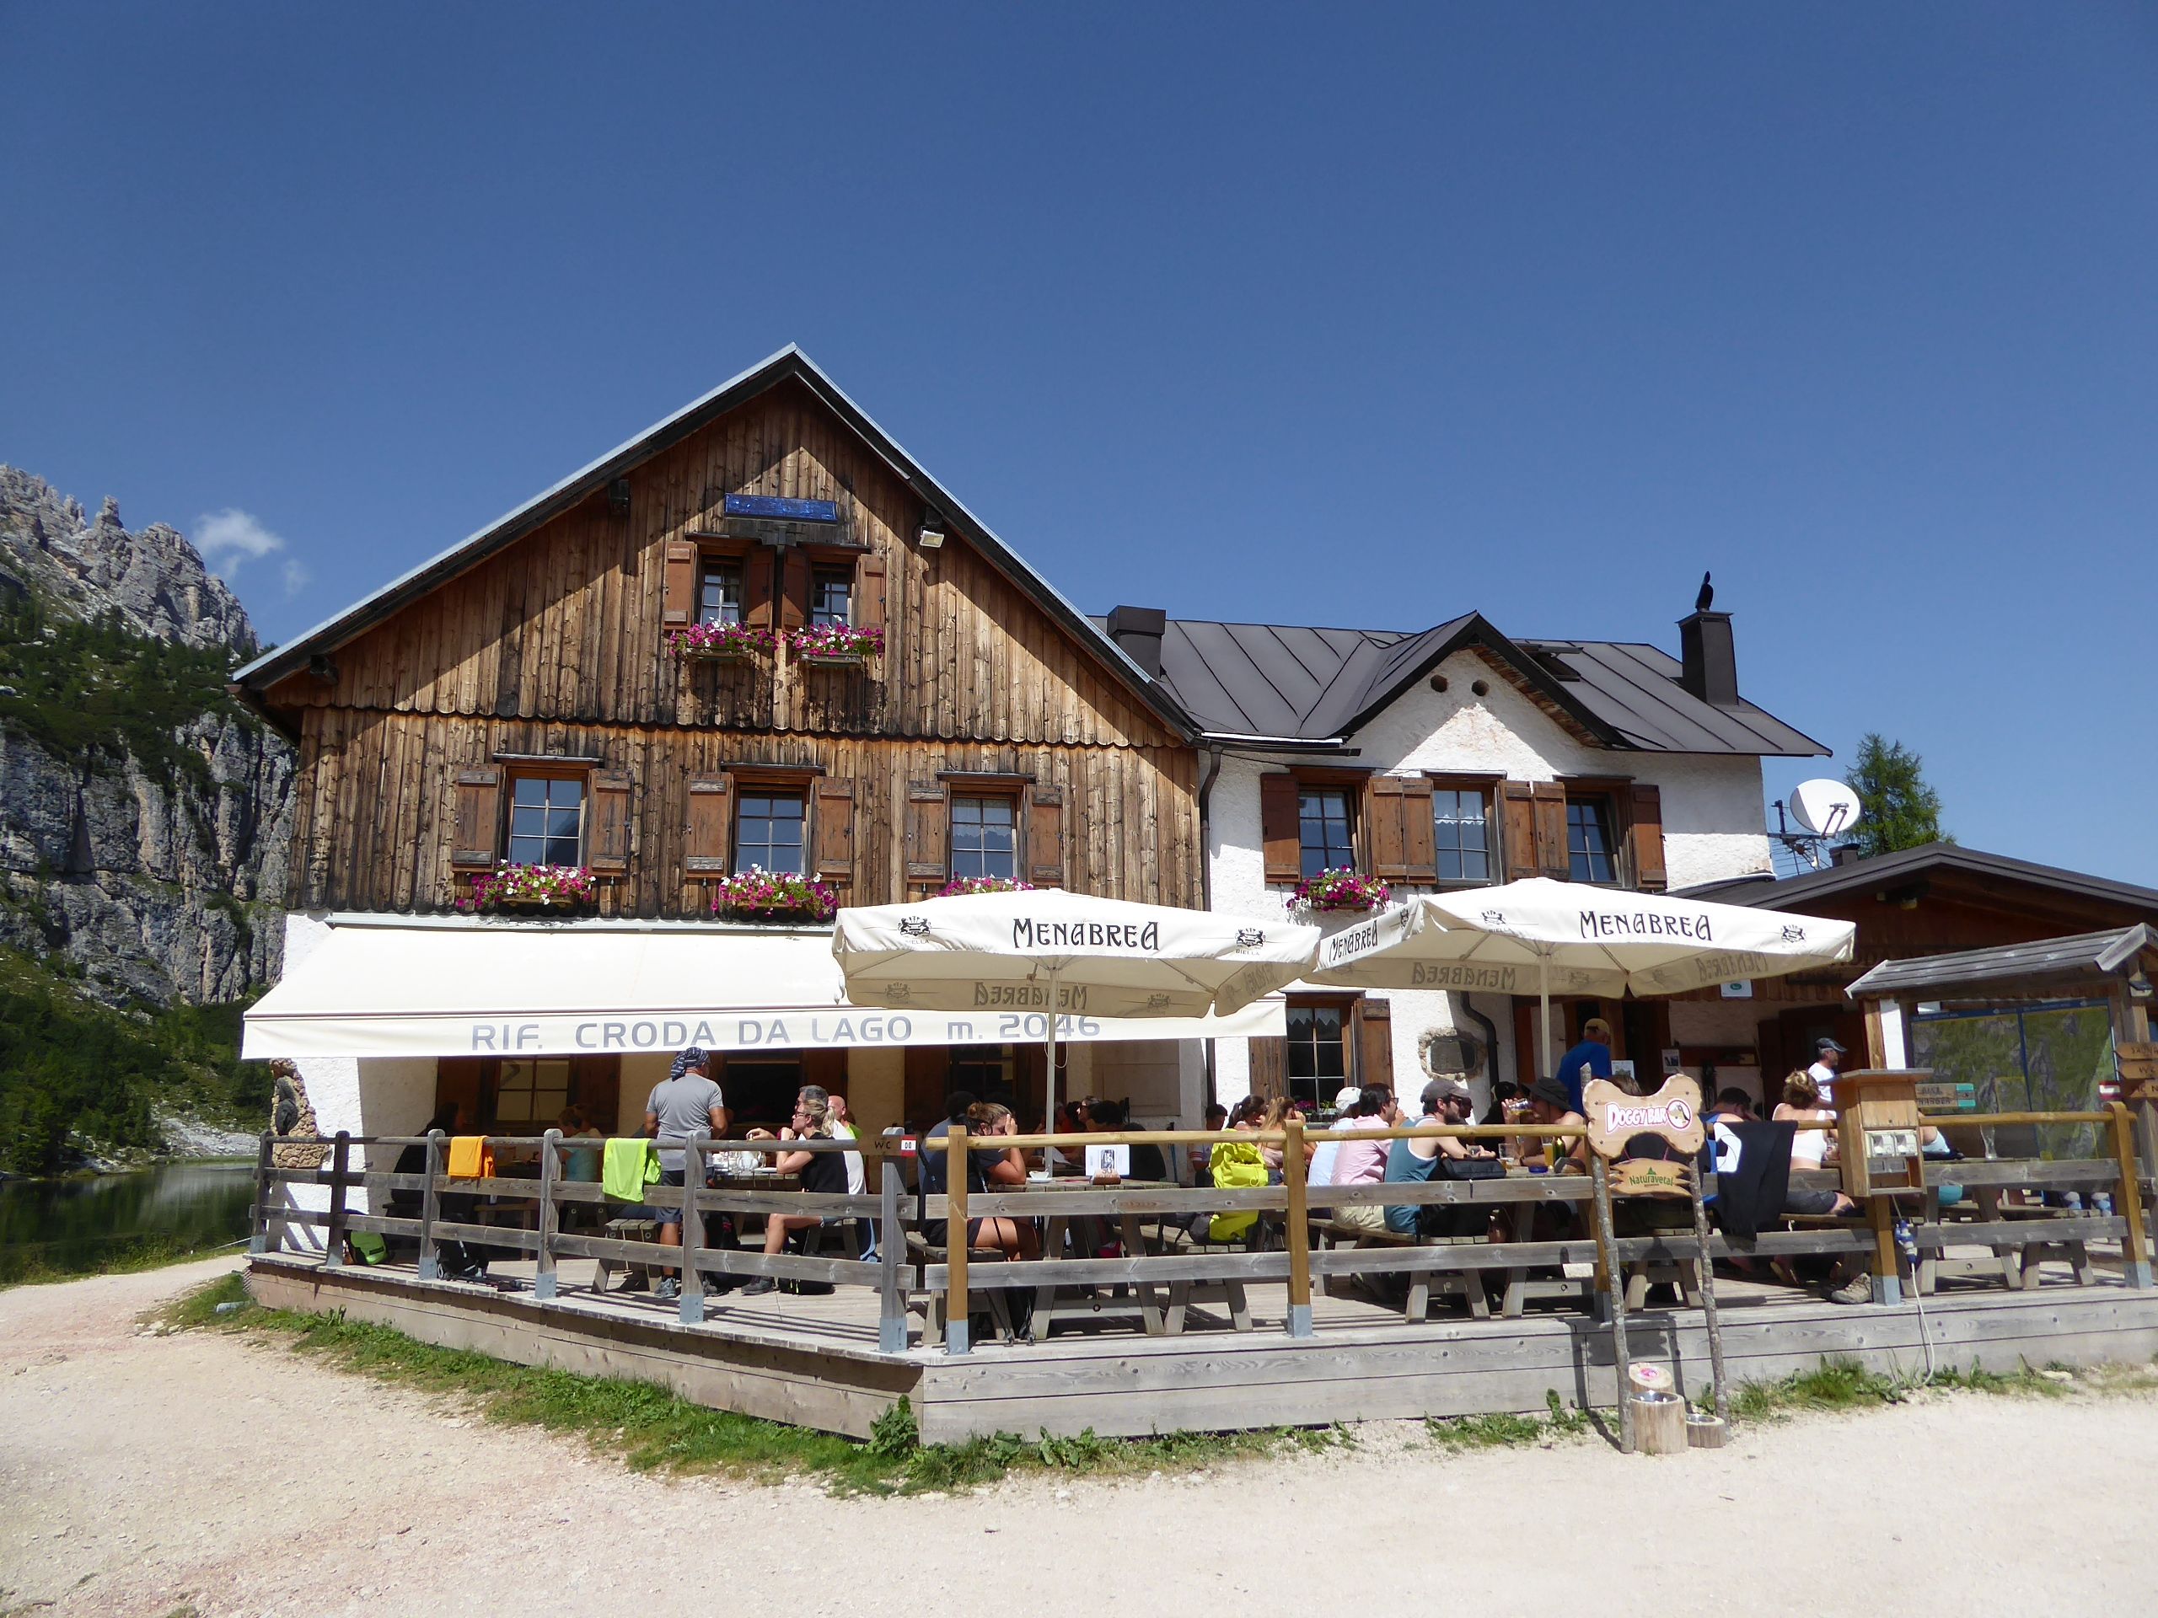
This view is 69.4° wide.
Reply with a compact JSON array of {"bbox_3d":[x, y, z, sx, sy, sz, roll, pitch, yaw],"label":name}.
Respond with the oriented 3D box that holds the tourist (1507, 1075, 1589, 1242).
[{"bbox_3d":[3.119,2.432,9.959,0.800,1.400,0.520,2,-12,-13],"label":"tourist"}]

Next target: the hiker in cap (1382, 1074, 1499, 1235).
[{"bbox_3d":[2.277,2.412,9.812,0.800,1.400,0.520,2,-12,-13],"label":"hiker in cap"}]

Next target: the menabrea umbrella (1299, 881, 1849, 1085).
[{"bbox_3d":[3.703,2.026,12.028,3.050,3.000,3.050,1,-12,-8],"label":"menabrea umbrella"}]

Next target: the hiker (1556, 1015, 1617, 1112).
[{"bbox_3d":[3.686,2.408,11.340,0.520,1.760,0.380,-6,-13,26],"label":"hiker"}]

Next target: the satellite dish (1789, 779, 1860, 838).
[{"bbox_3d":[9.561,0.000,19.973,0.900,0.830,0.400,0,-29,-2],"label":"satellite dish"}]

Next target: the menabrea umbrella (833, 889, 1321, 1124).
[{"bbox_3d":[-0.168,1.973,11.191,3.000,2.860,3.000,1,-12,-8],"label":"menabrea umbrella"}]

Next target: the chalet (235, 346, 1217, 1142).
[{"bbox_3d":[-4.394,0.502,20.960,10.200,9.800,9.600,2,-12,-12],"label":"chalet"}]

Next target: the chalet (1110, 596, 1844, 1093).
[{"bbox_3d":[4.500,1.265,21.703,8.400,8.400,7.500,2,-12,-12],"label":"chalet"}]

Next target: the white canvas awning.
[{"bbox_3d":[-2.790,1.665,15.334,9.300,1.550,2.650,2,-12,-12],"label":"white canvas awning"}]

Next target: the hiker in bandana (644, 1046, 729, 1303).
[{"bbox_3d":[-2.764,2.543,10.988,0.580,1.720,0.360,-2,-11,6],"label":"hiker in bandana"}]

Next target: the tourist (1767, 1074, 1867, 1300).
[{"bbox_3d":[4.760,2.433,10.057,0.750,1.400,0.500,8,-14,-36],"label":"tourist"}]

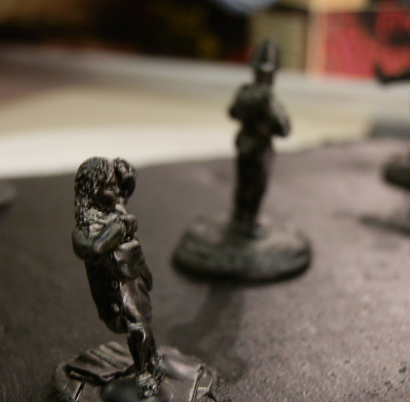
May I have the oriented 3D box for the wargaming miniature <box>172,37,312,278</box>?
[{"bbox_3d":[0.007,-0.008,0.165,0.025,0.038,0.025,-7,16,-24],"label":"wargaming miniature"}]

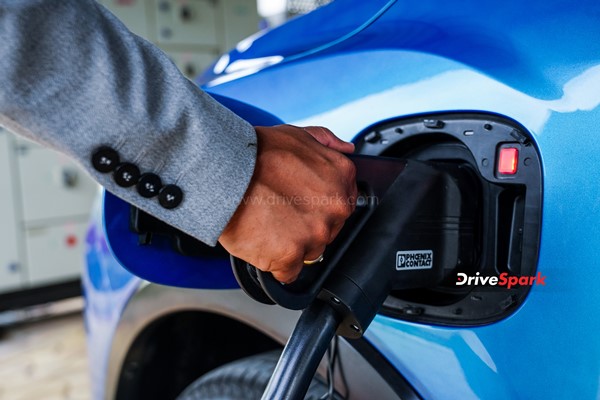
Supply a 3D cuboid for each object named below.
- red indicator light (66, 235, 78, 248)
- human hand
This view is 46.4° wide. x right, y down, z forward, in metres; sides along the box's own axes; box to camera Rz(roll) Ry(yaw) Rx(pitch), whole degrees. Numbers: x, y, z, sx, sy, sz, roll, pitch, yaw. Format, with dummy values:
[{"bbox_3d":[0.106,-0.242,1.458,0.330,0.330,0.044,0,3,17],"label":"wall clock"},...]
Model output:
[{"bbox_3d":[-1.239,0.223,3.800,0.050,0.050,0.030,-8,5,-41],"label":"red indicator light"},{"bbox_3d":[-0.008,0.000,0.500,0.110,0.108,0.085,32,1,-18],"label":"human hand"}]

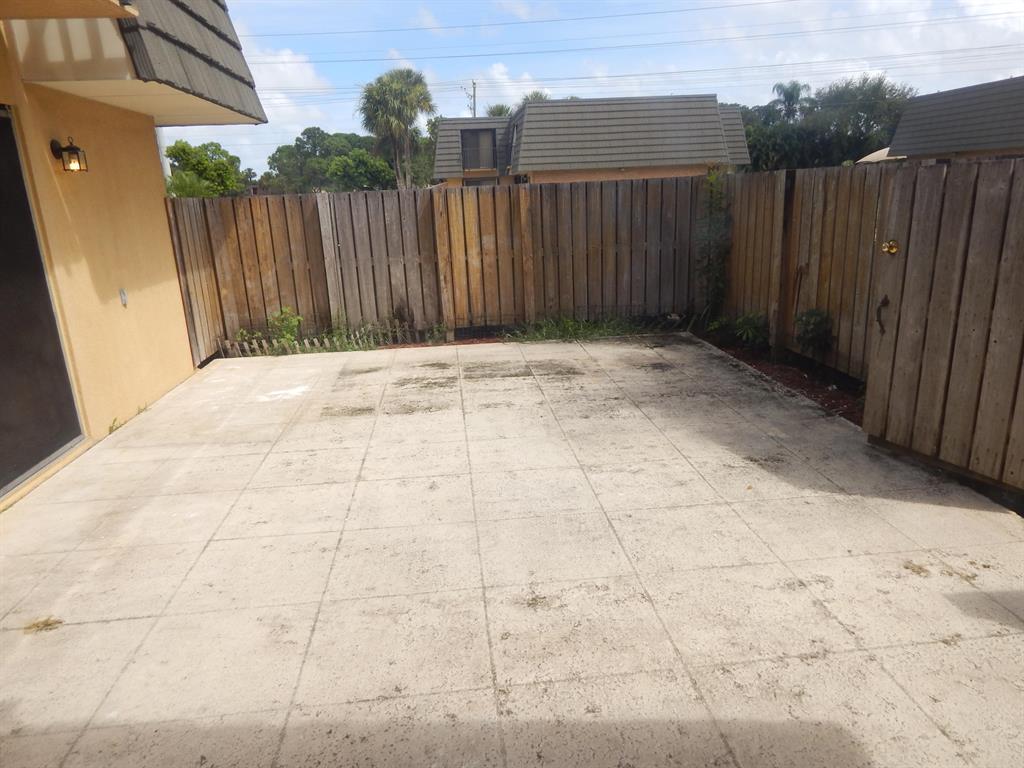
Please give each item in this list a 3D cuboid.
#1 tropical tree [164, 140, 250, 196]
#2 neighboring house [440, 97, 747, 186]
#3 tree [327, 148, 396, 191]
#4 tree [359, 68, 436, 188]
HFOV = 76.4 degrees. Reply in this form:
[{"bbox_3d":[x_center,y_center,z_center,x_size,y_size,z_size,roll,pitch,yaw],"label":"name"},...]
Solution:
[{"bbox_3d":[-12.055,-7.493,25.832,3.540,4.060,3.240,-4,16,-5],"label":"tropical tree"},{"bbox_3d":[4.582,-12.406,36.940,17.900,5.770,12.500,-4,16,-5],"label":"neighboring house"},{"bbox_3d":[-8.585,-11.302,37.665,3.950,4.380,3.950,-4,16,-5],"label":"tree"},{"bbox_3d":[-5.632,-11.649,32.651,3.830,7.620,3.830,-4,16,-5],"label":"tree"}]

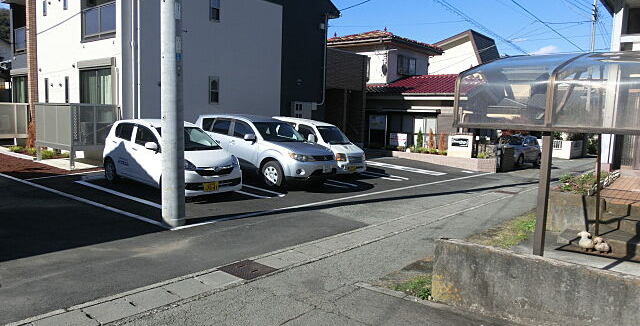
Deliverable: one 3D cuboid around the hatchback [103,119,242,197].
[{"bbox_3d":[-3.095,-0.165,9.760,3.395,1.500,1.475,8,8,41],"label":"hatchback"}]

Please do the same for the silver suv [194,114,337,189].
[{"bbox_3d":[-1.609,-0.465,12.710,4.620,1.680,1.800,8,8,39],"label":"silver suv"}]

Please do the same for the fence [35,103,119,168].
[{"bbox_3d":[-6.911,-0.815,13.100,2.550,1.670,1.220,7,8,40],"label":"fence"}]

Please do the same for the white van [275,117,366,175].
[{"bbox_3d":[-0.190,-0.512,14.240,3.395,1.650,1.475,8,8,40],"label":"white van"}]

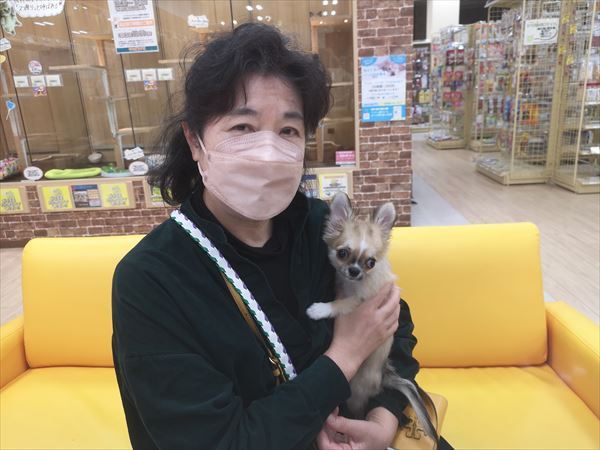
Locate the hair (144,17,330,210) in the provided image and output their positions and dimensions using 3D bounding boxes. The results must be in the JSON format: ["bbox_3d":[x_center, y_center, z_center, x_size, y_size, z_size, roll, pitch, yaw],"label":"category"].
[{"bbox_3d":[-0.082,-0.152,0.676,0.230,0.255,0.225,-4,13,-26],"label":"hair"}]

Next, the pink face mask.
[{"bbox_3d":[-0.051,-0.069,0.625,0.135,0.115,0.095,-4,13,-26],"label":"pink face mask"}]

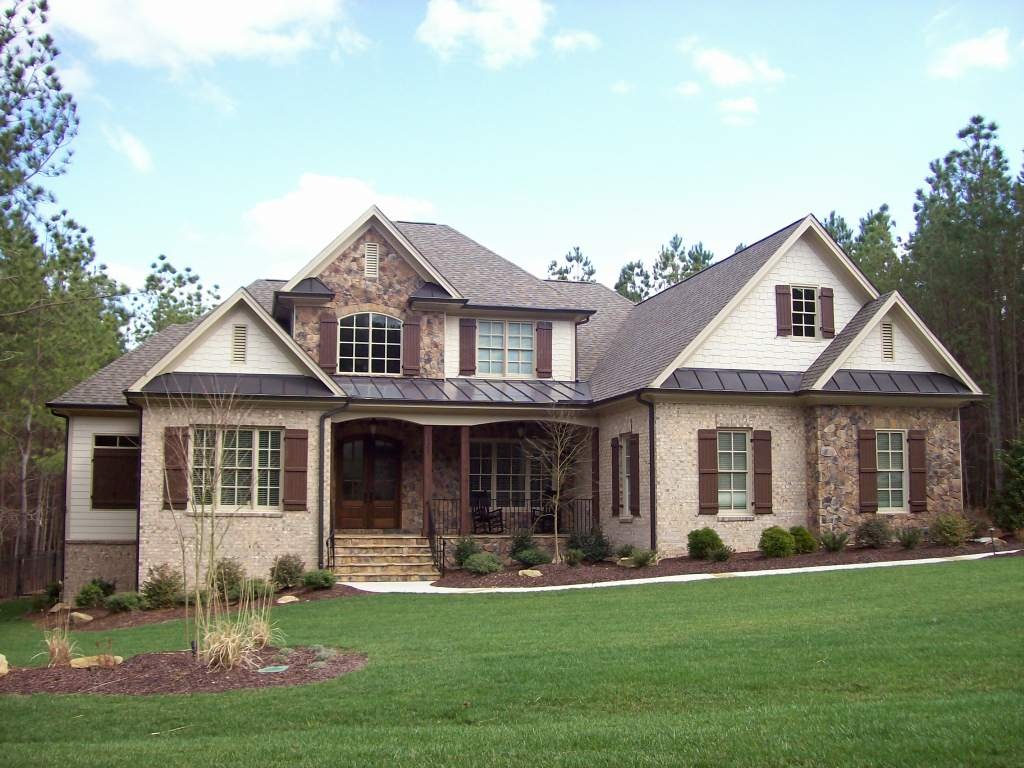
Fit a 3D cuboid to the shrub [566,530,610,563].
[{"bbox_3d":[1.875,3.983,26.100,1.035,0.784,1.004,0,-6,0],"label":"shrub"}]

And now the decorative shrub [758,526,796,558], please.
[{"bbox_3d":[5.541,3.308,22.225,0.769,0.648,0.731,2,-7,-14],"label":"decorative shrub"}]

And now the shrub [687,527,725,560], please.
[{"bbox_3d":[4.202,3.462,23.085,0.780,0.720,0.780,0,-6,0],"label":"shrub"}]

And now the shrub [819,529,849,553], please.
[{"bbox_3d":[7.034,3.424,23.300,0.630,0.525,0.611,2,-6,-13],"label":"shrub"}]

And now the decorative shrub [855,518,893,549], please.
[{"bbox_3d":[8.005,3.309,23.576,0.800,0.650,0.780,2,-7,-14],"label":"decorative shrub"}]

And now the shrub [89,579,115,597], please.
[{"bbox_3d":[-10.061,5.037,26.167,0.680,0.580,0.720,2,-7,-14],"label":"shrub"}]

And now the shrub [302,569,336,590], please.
[{"bbox_3d":[-4.320,4.388,23.900,0.733,0.494,0.711,2,-6,-13],"label":"shrub"}]

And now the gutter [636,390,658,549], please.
[{"bbox_3d":[3.023,1.977,23.841,0.452,3.594,0.200,2,-7,-14],"label":"gutter"}]

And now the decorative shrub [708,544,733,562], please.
[{"bbox_3d":[4.246,3.435,21.583,0.511,0.354,0.486,2,-7,-14],"label":"decorative shrub"}]

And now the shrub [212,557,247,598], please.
[{"bbox_3d":[-6.086,4.168,22.941,0.710,0.878,0.675,2,-7,-14],"label":"shrub"}]

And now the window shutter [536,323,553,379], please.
[{"bbox_3d":[0.917,-0.972,30.257,0.470,1.648,0.050,2,-6,-13],"label":"window shutter"}]

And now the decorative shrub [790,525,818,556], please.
[{"bbox_3d":[6.493,3.498,23.800,0.687,0.626,0.666,2,-6,-13],"label":"decorative shrub"}]

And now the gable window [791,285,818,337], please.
[{"bbox_3d":[6.971,-1.710,25.439,0.726,1.310,0.100,2,-7,-14],"label":"gable window"}]

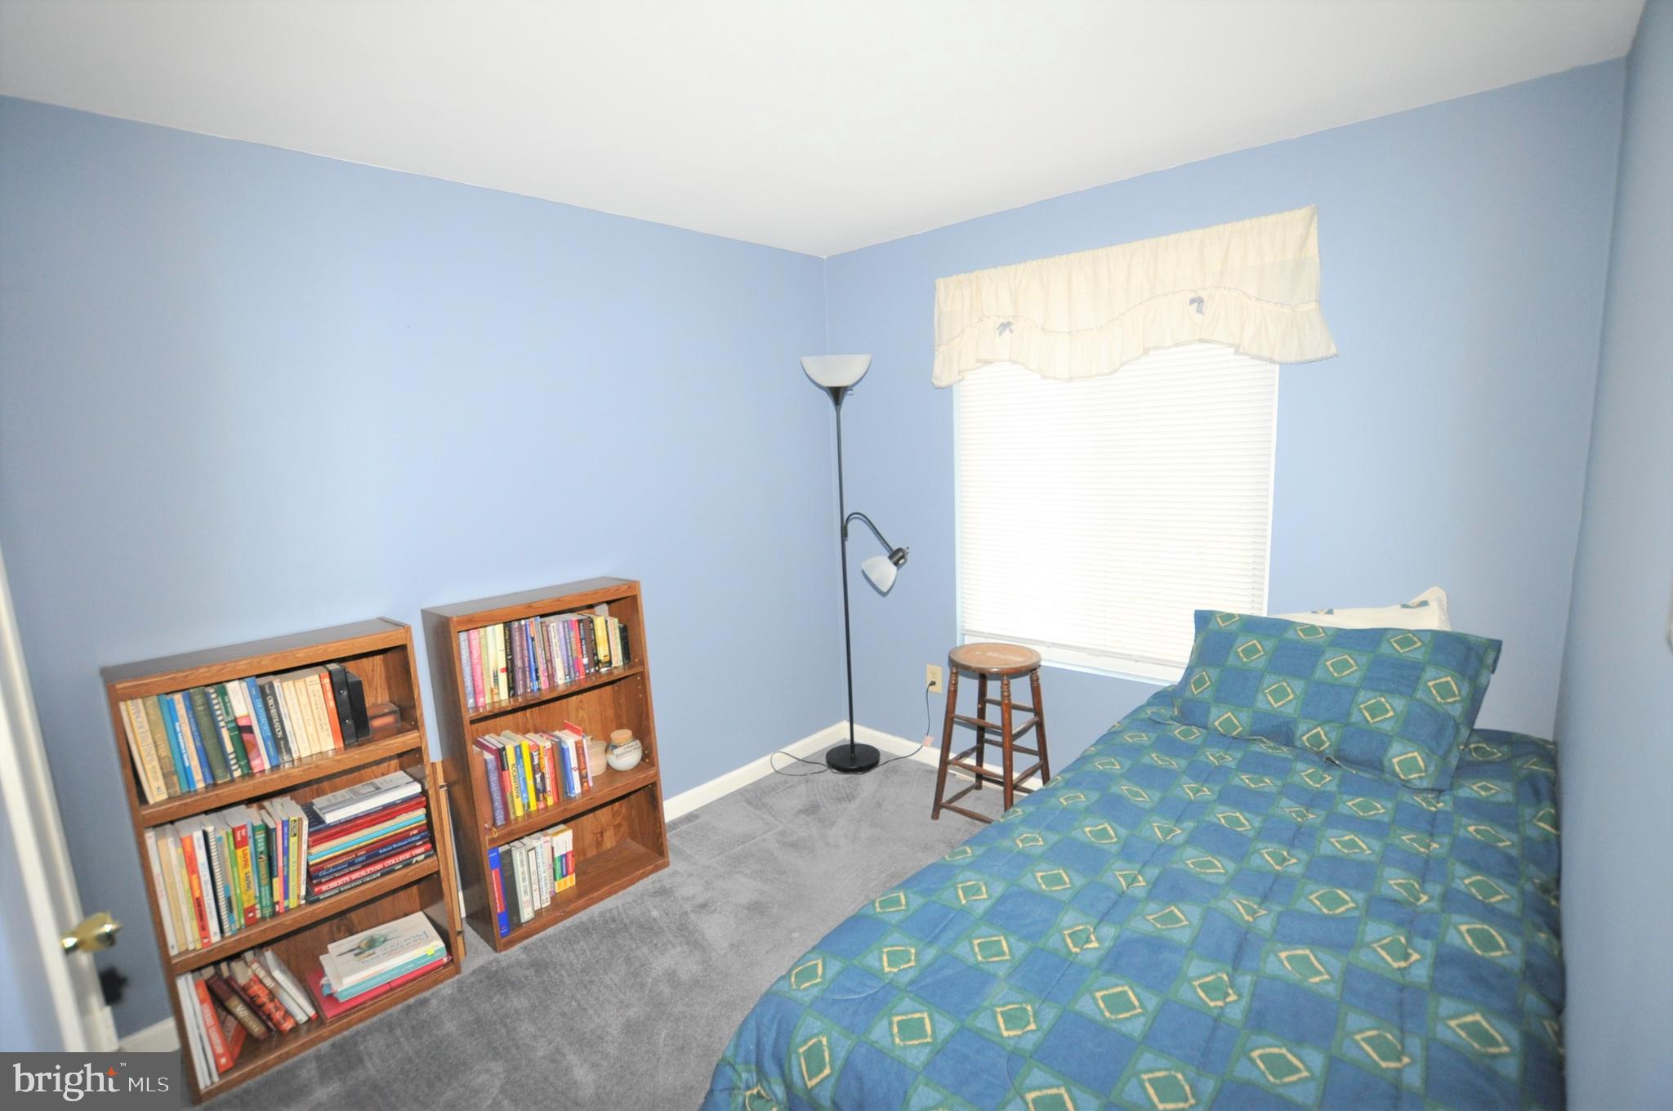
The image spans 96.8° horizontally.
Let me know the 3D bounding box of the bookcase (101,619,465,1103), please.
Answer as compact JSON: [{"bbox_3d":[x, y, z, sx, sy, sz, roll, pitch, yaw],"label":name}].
[{"bbox_3d":[-1.433,0.754,1.987,0.240,1.049,0.599,7,14,43],"label":"bookcase"}]

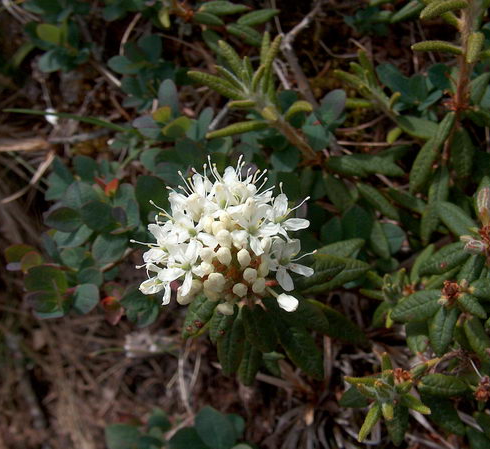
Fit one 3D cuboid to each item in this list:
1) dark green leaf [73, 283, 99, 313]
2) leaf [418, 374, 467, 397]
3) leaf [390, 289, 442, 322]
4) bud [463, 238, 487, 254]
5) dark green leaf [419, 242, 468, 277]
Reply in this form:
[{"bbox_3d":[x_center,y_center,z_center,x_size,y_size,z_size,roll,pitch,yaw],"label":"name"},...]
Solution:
[{"bbox_3d":[-0.073,0.034,0.295,0.012,0.003,0.015,-14,68,-9],"label":"dark green leaf"},{"bbox_3d":[0.085,0.069,0.275,0.022,0.005,0.009,4,63,-1],"label":"leaf"},{"bbox_3d":[0.074,0.035,0.275,0.024,0.004,0.011,-17,64,-16],"label":"leaf"},{"bbox_3d":[0.101,0.010,0.280,0.012,0.006,0.006,-7,90,-29],"label":"bud"},{"bbox_3d":[0.087,0.015,0.280,0.025,0.005,0.012,-30,68,-3],"label":"dark green leaf"}]

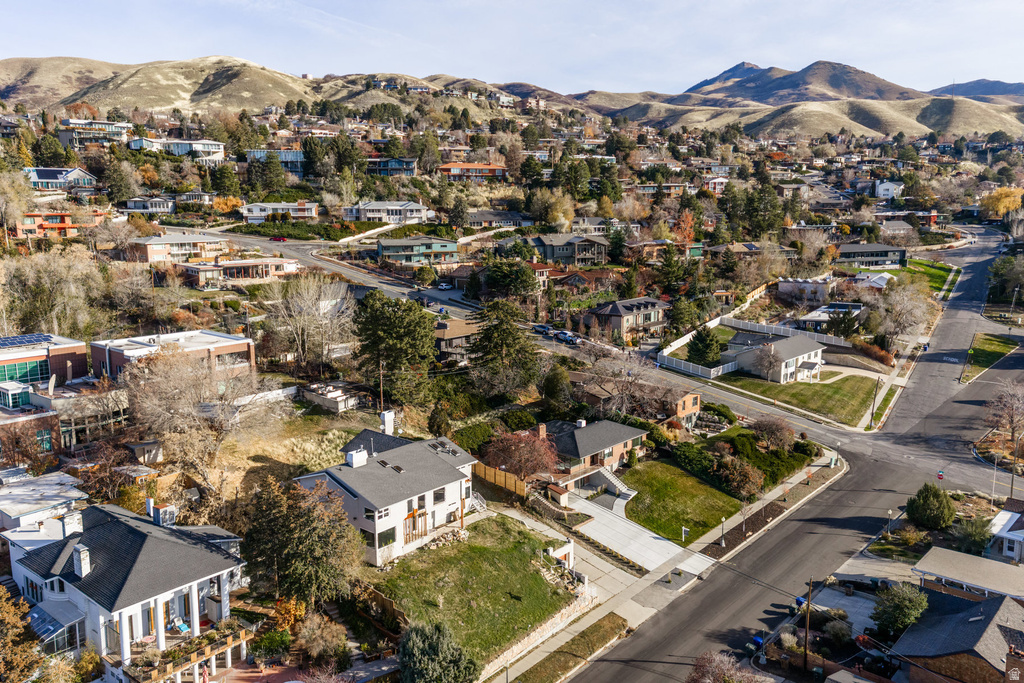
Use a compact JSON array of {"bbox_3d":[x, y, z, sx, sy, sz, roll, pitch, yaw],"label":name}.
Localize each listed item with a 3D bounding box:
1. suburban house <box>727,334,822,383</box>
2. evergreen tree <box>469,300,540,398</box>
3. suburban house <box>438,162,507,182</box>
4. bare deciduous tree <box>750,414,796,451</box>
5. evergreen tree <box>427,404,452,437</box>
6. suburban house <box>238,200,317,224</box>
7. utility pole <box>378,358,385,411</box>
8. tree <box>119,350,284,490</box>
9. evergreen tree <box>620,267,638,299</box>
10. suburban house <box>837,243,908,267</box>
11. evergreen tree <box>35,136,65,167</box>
[{"bbox_3d":[54.130,2.670,169.100,17.000,6.700,20.000,9,13,42],"label":"suburban house"},{"bbox_3d":[-1.232,1.447,135.617,12.000,16.942,12.000,0,9,0],"label":"evergreen tree"},{"bbox_3d":[-14.930,-63.740,300.420,26.500,7.020,12.000,-3,10,-17],"label":"suburban house"},{"bbox_3d":[40.710,14.130,123.550,6.800,5.450,6.500,3,10,18],"label":"bare deciduous tree"},{"bbox_3d":[-9.190,9.670,101.000,3.300,4.700,3.200,0,10,0],"label":"evergreen tree"},{"bbox_3d":[-75.826,-42.387,262.303,24.000,6.800,10.000,-1,10,-10],"label":"suburban house"},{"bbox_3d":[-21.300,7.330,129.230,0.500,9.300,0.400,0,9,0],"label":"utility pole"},{"bbox_3d":[-34.310,8.290,88.000,16.500,14.000,15.500,0,10,0],"label":"tree"},{"bbox_3d":[29.950,-14.710,202.240,4.500,9.160,4.500,1,10,8],"label":"evergreen tree"},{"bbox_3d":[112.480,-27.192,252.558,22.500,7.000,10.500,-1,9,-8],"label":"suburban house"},{"bbox_3d":[-165.310,-67.730,284.020,10.300,11.820,10.300,-6,11,-31],"label":"evergreen tree"}]

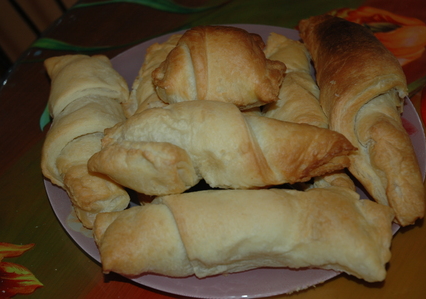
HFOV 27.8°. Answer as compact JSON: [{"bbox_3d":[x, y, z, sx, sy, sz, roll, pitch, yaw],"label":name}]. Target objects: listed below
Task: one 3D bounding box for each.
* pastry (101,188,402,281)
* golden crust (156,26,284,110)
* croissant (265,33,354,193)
[{"bbox_3d":[0.016,0.046,0.479,0.164,0.042,0.056,0,45,5],"label":"pastry"},{"bbox_3d":[0.004,-0.050,0.542,0.082,0.043,0.054,-2,45,2],"label":"golden crust"},{"bbox_3d":[0.062,-0.025,0.560,0.045,0.038,0.138,-7,45,-2],"label":"croissant"}]

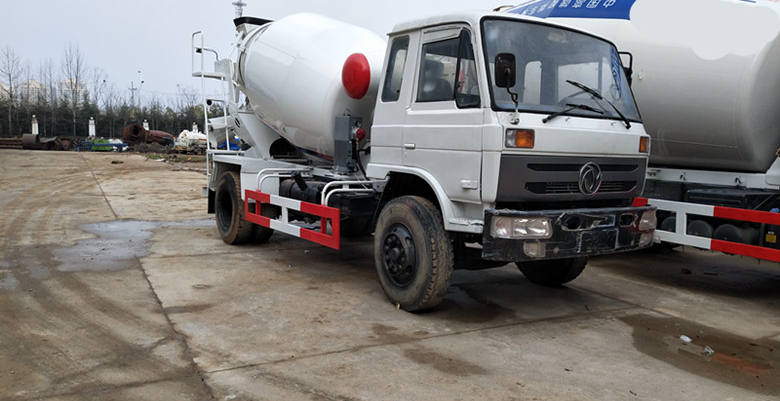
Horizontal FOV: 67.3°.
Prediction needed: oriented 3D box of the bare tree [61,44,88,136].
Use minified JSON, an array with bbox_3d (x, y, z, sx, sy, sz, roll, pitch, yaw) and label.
[{"bbox_3d":[-33.147,-11.115,61.485,2.963,10.608,2.963,2,6,0],"label":"bare tree"}]

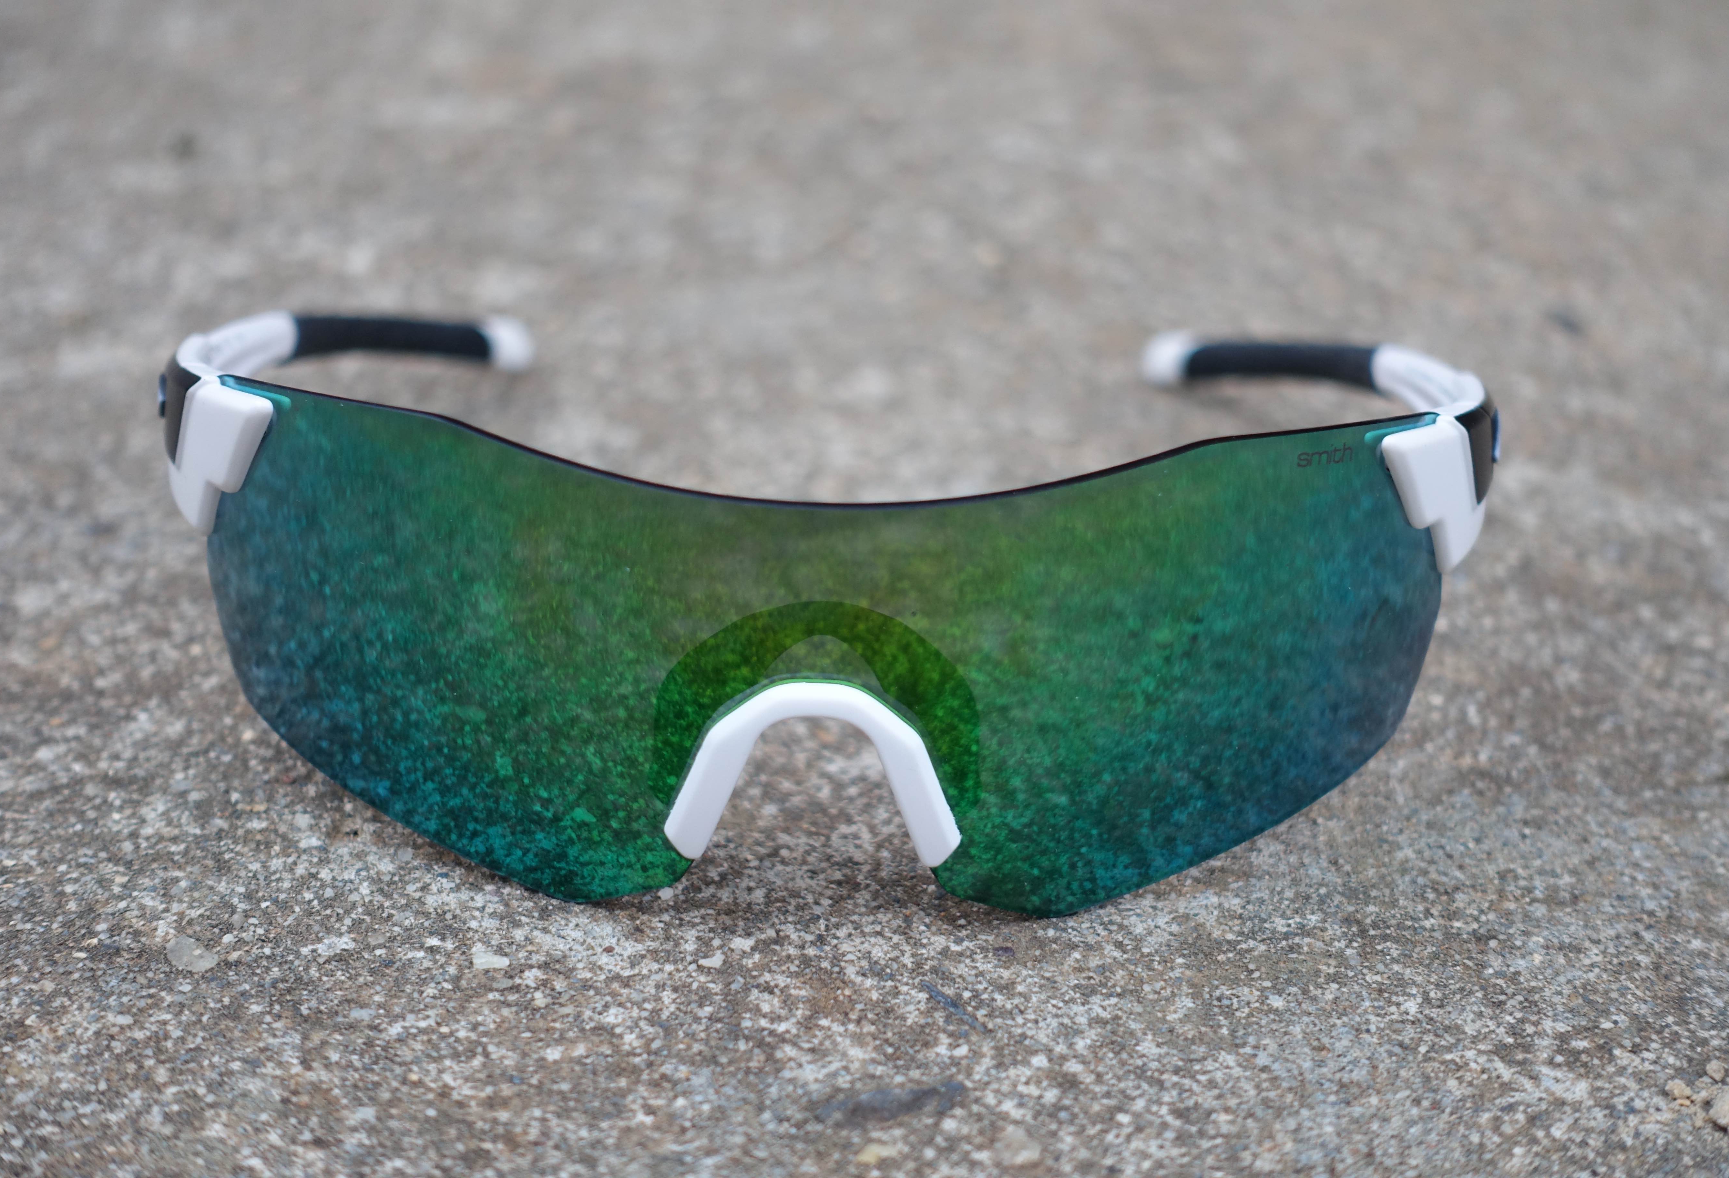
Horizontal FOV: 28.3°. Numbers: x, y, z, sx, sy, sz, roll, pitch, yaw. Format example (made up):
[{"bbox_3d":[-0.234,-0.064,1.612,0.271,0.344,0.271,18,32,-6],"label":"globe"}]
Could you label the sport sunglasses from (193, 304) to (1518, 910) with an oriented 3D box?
[{"bbox_3d":[-0.004,-0.021,0.396,0.143,0.048,0.151,2,25,0],"label":"sport sunglasses"}]

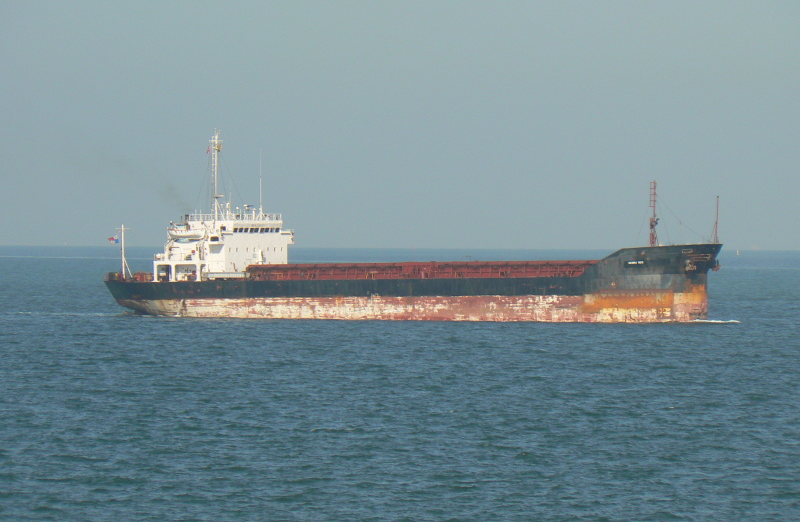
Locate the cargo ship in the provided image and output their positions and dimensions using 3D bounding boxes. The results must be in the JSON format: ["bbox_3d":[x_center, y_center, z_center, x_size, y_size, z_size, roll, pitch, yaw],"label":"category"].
[{"bbox_3d":[1.770,-4.570,1078.000,100.140,27.150,17.200,0,0,34],"label":"cargo ship"}]

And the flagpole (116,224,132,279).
[{"bbox_3d":[-38.930,-1.340,1103.760,1.200,7.770,2.200,0,0,34],"label":"flagpole"}]

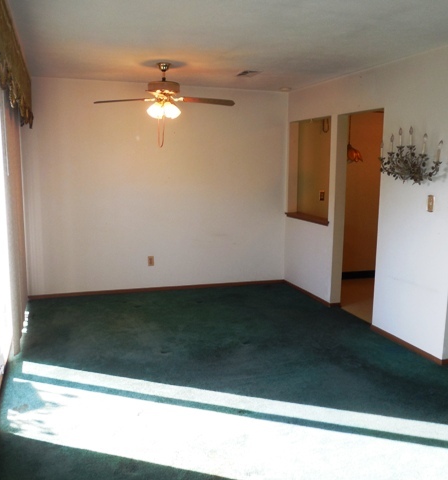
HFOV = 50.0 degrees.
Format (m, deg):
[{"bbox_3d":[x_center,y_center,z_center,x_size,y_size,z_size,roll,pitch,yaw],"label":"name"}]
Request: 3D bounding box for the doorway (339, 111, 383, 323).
[{"bbox_3d":[1.361,-0.223,4.836,0.120,2.064,0.743,-2,9,-19],"label":"doorway"}]

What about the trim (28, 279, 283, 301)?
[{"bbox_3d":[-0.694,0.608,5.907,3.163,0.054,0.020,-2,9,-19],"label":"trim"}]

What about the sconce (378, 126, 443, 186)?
[{"bbox_3d":[1.497,-0.677,3.860,0.230,0.450,0.700,-2,9,-19],"label":"sconce"}]

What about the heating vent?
[{"bbox_3d":[0.246,-1.647,4.775,0.160,0.020,0.300,-2,9,-19],"label":"heating vent"}]

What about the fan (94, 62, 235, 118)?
[{"bbox_3d":[-0.540,-1.349,4.370,1.290,0.490,1.290,1,9,3],"label":"fan"}]

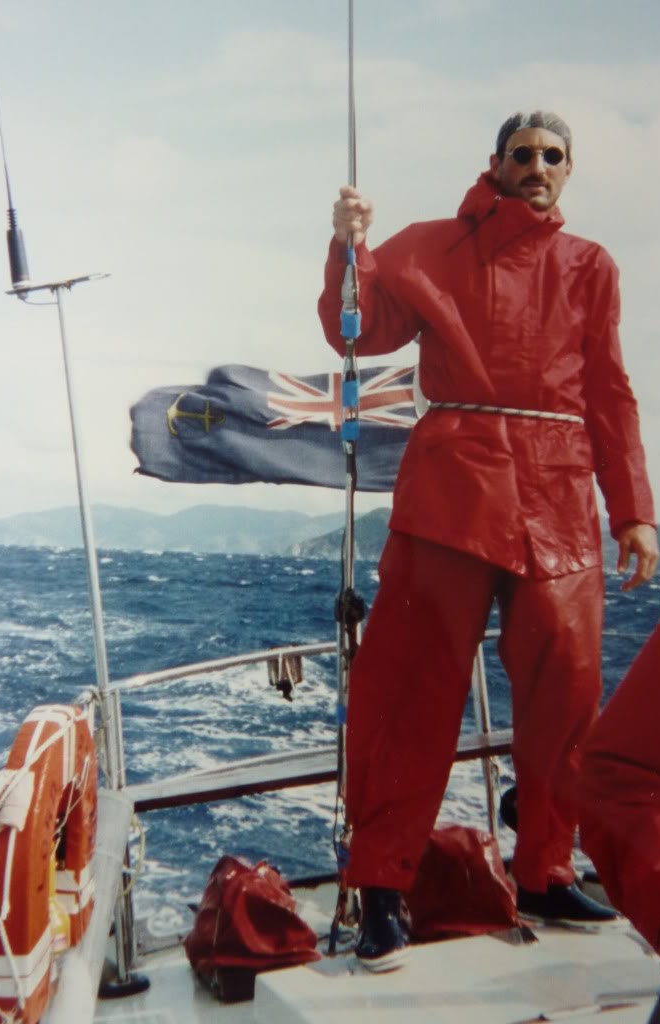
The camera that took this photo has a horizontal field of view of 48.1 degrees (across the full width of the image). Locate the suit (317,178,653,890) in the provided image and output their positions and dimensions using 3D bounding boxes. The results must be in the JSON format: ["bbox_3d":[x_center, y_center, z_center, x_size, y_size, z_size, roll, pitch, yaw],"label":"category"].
[{"bbox_3d":[0.340,0.015,1.585,0.690,1.520,0.430,2,-3,7],"label":"suit"}]

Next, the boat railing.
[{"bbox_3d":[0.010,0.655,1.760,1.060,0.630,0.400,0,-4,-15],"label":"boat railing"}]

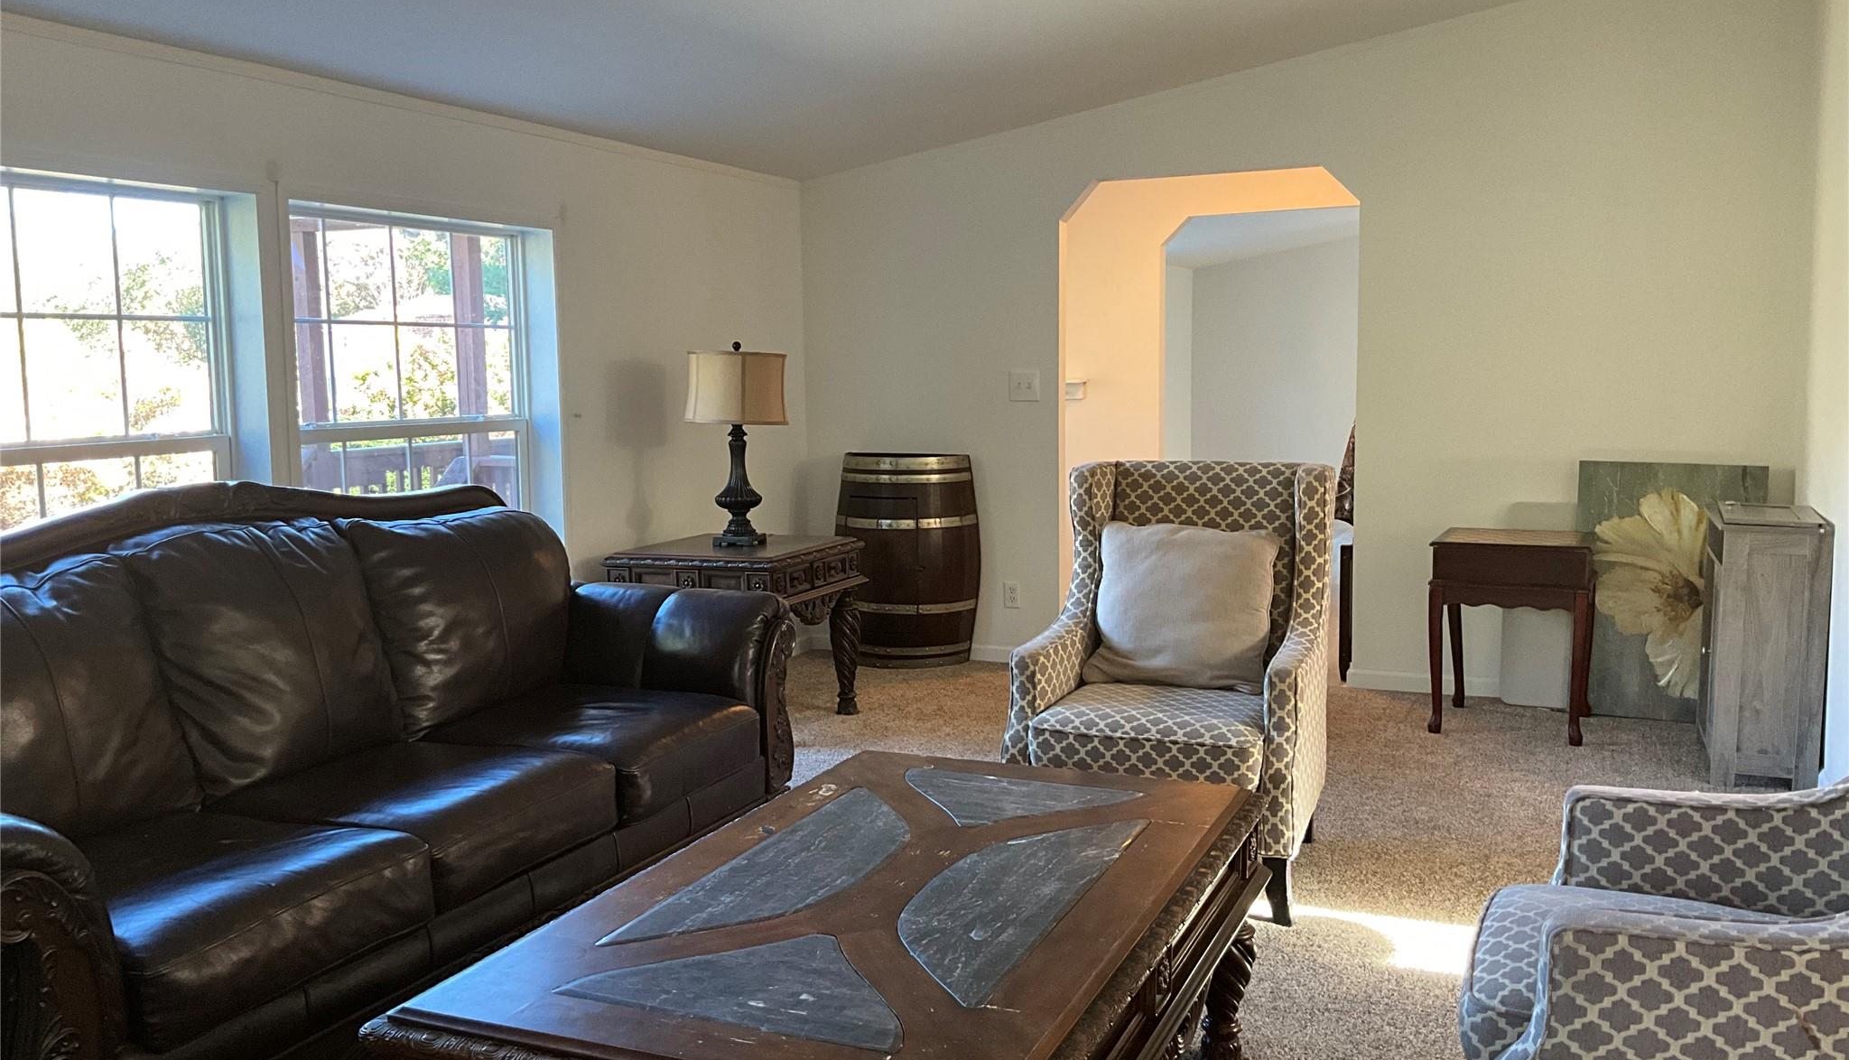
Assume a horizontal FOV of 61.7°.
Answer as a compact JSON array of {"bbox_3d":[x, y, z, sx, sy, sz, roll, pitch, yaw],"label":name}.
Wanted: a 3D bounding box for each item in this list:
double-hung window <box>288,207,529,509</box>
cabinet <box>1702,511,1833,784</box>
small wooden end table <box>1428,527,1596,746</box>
[{"bbox_3d":[-1.690,-0.334,5.071,0.100,1.345,1.165,2,6,26],"label":"double-hung window"},{"bbox_3d":[2.599,0.347,4.806,0.300,0.780,0.620,2,6,24],"label":"cabinet"},{"bbox_3d":[2.055,0.357,5.416,0.520,0.660,0.530,2,6,26],"label":"small wooden end table"}]

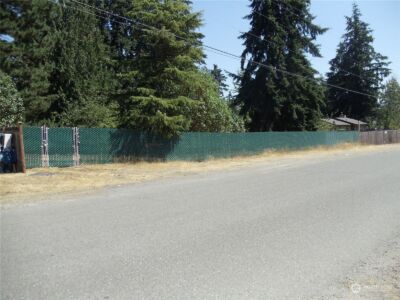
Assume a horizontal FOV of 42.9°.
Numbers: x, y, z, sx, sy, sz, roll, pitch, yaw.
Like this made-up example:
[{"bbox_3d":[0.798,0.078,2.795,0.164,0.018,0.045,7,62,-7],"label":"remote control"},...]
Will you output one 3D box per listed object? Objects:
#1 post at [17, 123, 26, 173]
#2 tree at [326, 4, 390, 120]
[{"bbox_3d":[-7.061,-0.096,20.167,0.160,1.970,0.160,-3,2,31],"label":"post"},{"bbox_3d":[27.349,-13.328,88.000,11.251,23.714,10.914,0,2,0],"label":"tree"}]

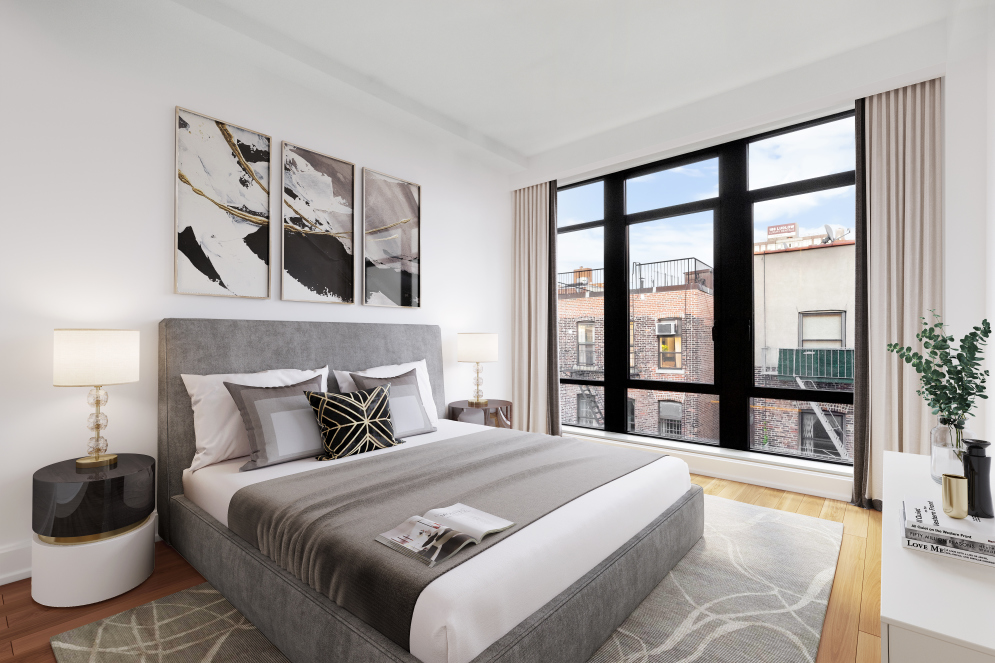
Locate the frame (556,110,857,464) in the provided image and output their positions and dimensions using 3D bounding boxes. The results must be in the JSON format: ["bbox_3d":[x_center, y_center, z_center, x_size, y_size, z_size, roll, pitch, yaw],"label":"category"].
[{"bbox_3d":[1.566,-0.289,3.872,2.600,2.490,0.120,0,-1,40],"label":"frame"}]

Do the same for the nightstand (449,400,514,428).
[{"bbox_3d":[-0.148,0.880,3.839,0.510,0.505,0.510,0,0,0],"label":"nightstand"}]

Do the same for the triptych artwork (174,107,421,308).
[{"bbox_3d":[-1.197,-0.716,3.072,0.030,1.030,1.720,0,-1,40],"label":"triptych artwork"}]

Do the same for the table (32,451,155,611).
[{"bbox_3d":[-1.795,0.862,1.992,0.430,0.505,0.430,0,-1,40],"label":"table"}]

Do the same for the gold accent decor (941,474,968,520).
[{"bbox_3d":[1.046,0.376,1.010,0.043,0.094,0.043,0,-1,40],"label":"gold accent decor"}]

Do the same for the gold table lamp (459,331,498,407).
[{"bbox_3d":[-0.155,0.321,3.816,0.325,0.615,0.325,0,0,0],"label":"gold table lamp"}]

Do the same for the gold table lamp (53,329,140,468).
[{"bbox_3d":[-1.839,0.303,2.037,0.305,0.615,0.305,0,-1,40],"label":"gold table lamp"}]

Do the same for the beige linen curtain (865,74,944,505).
[{"bbox_3d":[2.497,-0.187,2.730,0.360,2.630,0.130,0,-1,40],"label":"beige linen curtain"}]

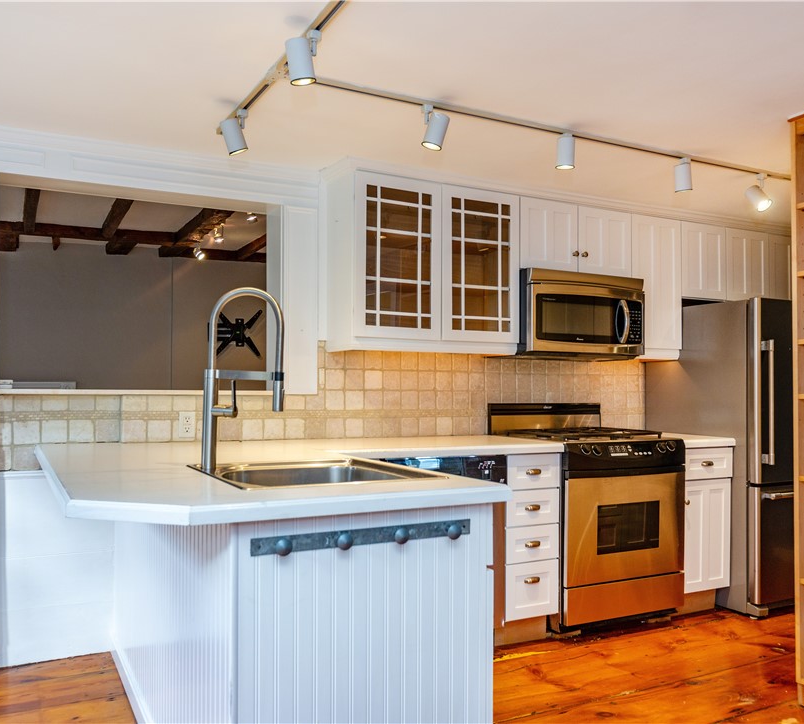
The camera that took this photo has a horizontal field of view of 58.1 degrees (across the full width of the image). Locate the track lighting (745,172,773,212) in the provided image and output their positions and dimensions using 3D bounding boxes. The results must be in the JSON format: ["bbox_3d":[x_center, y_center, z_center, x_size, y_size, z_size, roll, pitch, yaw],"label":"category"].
[{"bbox_3d":[1.640,-0.775,3.320,0.080,0.170,0.120,2,-2,-36],"label":"track lighting"}]

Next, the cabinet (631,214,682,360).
[{"bbox_3d":[1.371,-0.416,4.244,0.390,0.804,0.325,1,-2,-27],"label":"cabinet"}]

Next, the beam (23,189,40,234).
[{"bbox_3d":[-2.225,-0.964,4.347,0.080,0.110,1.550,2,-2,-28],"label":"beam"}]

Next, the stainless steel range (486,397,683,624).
[{"bbox_3d":[0.950,0.769,3.783,0.757,1.080,0.680,2,-2,-26],"label":"stainless steel range"}]

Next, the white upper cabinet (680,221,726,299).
[{"bbox_3d":[1.728,-0.594,4.423,0.364,0.465,0.315,2,-2,-26],"label":"white upper cabinet"}]

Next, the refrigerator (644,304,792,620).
[{"bbox_3d":[2.038,0.511,4.248,0.790,1.656,0.790,2,-2,-26],"label":"refrigerator"}]

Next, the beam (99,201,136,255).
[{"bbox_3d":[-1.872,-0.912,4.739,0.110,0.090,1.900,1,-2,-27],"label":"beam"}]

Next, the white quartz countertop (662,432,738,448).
[{"bbox_3d":[1.457,0.431,4.069,0.391,0.040,0.666,2,-2,-26],"label":"white quartz countertop"}]

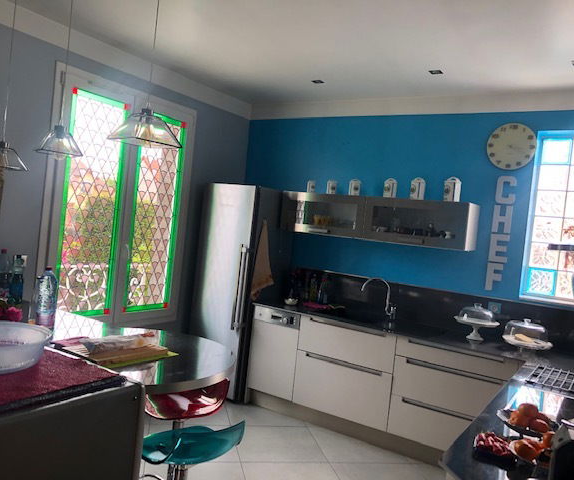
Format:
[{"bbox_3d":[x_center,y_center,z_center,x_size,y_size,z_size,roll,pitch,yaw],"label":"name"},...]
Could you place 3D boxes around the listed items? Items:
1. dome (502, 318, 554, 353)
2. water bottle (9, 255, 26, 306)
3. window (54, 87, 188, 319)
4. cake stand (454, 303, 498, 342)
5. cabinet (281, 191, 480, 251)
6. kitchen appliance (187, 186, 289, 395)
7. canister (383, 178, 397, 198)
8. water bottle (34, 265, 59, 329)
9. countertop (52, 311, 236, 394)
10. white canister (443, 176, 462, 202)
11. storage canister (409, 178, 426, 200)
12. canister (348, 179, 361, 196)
[{"bbox_3d":[1.683,0.662,3.603,0.352,0.217,0.352,7,2,33],"label":"dome"},{"bbox_3d":[-1.676,0.250,3.230,0.081,0.308,0.081,7,2,32],"label":"water bottle"},{"bbox_3d":[-1.255,-0.227,4.035,0.060,1.618,1.117,7,2,33],"label":"window"},{"bbox_3d":[1.355,0.588,3.698,0.315,0.256,0.315,7,2,32],"label":"cake stand"},{"bbox_3d":[0.709,-0.171,4.293,1.610,0.342,0.330,7,2,33],"label":"cabinet"},{"bbox_3d":[-0.423,0.454,4.674,0.567,1.833,0.665,7,2,33],"label":"kitchen appliance"},{"bbox_3d":[0.833,-0.404,4.130,0.088,0.170,0.086,7,2,36],"label":"canister"},{"bbox_3d":[-1.222,0.302,2.633,0.092,0.328,0.092,7,2,32],"label":"water bottle"},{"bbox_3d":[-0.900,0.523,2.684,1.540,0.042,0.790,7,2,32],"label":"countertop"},{"bbox_3d":[1.251,-0.375,3.913,0.092,0.200,0.100,5,2,-41],"label":"white canister"},{"bbox_3d":[1.023,-0.399,4.061,0.086,0.190,0.082,8,2,45],"label":"storage canister"},{"bbox_3d":[0.567,-0.424,4.300,0.074,0.148,0.072,6,2,-4],"label":"canister"}]

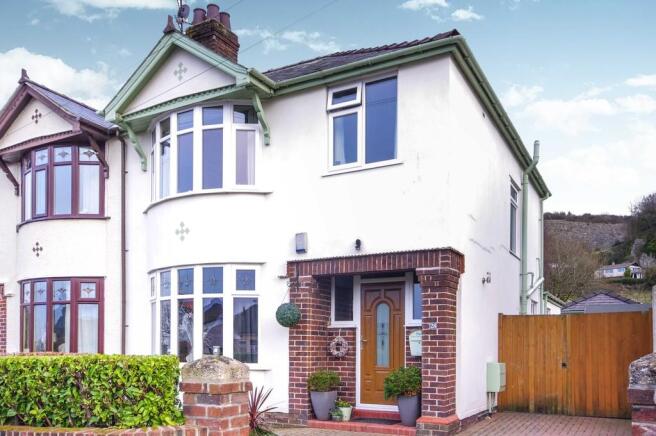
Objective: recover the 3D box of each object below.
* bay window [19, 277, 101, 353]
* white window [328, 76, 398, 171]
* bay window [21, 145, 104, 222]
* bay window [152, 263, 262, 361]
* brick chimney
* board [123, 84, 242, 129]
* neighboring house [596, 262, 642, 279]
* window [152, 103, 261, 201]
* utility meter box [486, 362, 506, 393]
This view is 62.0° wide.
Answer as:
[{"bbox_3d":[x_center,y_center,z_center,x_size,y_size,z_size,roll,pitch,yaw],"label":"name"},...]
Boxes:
[{"bbox_3d":[-5.210,1.919,10.429,2.200,1.500,0.420,-4,-8,28],"label":"bay window"},{"bbox_3d":[0.511,-1.374,7.979,1.070,1.220,0.120,-4,-8,28],"label":"white window"},{"bbox_3d":[-5.368,-0.689,10.744,2.200,1.320,0.450,-4,-8,28],"label":"bay window"},{"bbox_3d":[-2.148,1.580,8.805,2.250,1.520,0.450,-4,-8,28],"label":"bay window"},{"bbox_3d":[-2.700,-4.273,12.858,0.800,1.400,0.880,-4,-8,28],"label":"brick chimney"},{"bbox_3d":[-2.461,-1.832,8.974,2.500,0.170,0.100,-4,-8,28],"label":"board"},{"bbox_3d":[75.507,13.599,141.456,9.500,4.300,8.500,-6,-9,38],"label":"neighboring house"},{"bbox_3d":[-2.227,-1.095,9.126,2.250,1.320,0.450,-4,-8,28],"label":"window"},{"bbox_3d":[2.802,2.642,9.046,0.210,0.470,0.470,-4,-8,28],"label":"utility meter box"}]

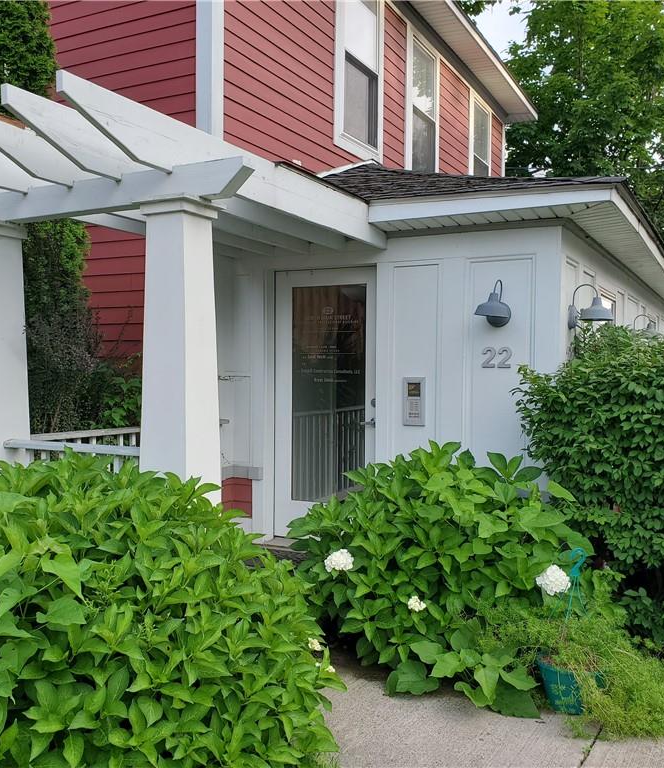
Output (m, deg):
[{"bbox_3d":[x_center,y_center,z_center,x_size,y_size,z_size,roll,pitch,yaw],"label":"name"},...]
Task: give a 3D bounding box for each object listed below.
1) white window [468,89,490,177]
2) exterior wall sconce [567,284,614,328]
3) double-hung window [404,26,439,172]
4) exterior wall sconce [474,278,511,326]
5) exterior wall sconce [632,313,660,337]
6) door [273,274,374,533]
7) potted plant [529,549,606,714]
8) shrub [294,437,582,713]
[{"bbox_3d":[2.204,-3.358,11.636,0.120,1.798,1.163,2,2,27],"label":"white window"},{"bbox_3d":[1.649,-0.491,4.883,0.280,0.290,0.235,2,2,28],"label":"exterior wall sconce"},{"bbox_3d":[1.081,-3.287,9.470,0.120,1.798,1.164,2,2,27],"label":"double-hung window"},{"bbox_3d":[1.008,-0.504,4.808,0.225,0.295,0.270,2,2,28],"label":"exterior wall sconce"},{"bbox_3d":[3.189,-0.555,7.801,0.280,0.290,0.235,2,2,28],"label":"exterior wall sconce"},{"bbox_3d":[-0.040,0.171,5.694,0.920,2.040,0.070,2,2,28],"label":"door"},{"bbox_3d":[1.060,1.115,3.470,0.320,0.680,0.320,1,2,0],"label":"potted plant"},{"bbox_3d":[0.605,0.873,4.200,1.500,1.100,1.350,2,2,28],"label":"shrub"}]

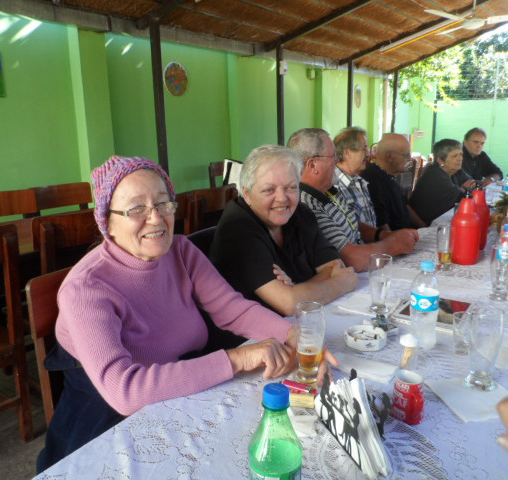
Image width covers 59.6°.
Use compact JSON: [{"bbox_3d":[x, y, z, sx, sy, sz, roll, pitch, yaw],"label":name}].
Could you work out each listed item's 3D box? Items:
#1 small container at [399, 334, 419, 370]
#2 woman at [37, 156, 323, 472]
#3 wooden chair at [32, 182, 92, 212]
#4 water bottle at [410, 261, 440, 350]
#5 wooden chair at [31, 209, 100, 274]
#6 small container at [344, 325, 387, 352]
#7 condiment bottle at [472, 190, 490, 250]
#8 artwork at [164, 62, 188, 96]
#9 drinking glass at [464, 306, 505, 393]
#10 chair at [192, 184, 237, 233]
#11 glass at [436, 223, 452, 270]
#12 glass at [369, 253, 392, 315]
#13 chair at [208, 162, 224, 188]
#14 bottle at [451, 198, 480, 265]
[{"bbox_3d":[0.329,0.234,0.939,0.039,0.075,0.039,7,16,34],"label":"small container"},{"bbox_3d":[-0.151,0.411,1.046,0.720,1.200,0.520,11,19,40],"label":"woman"},{"bbox_3d":[-1.250,0.069,3.342,0.500,0.940,0.470,7,16,34],"label":"wooden chair"},{"bbox_3d":[0.390,0.147,1.002,0.064,0.203,0.064,-6,15,-19],"label":"water bottle"},{"bbox_3d":[-0.923,0.282,2.186,0.480,0.920,0.430,10,18,37],"label":"wooden chair"},{"bbox_3d":[0.269,0.232,1.059,0.100,0.031,0.100,-2,13,0],"label":"small container"},{"bbox_3d":[0.910,-0.095,1.801,0.113,0.260,0.113,10,18,37],"label":"condiment bottle"},{"bbox_3d":[-0.786,-1.628,4.501,0.025,0.330,0.320,10,18,37],"label":"artwork"},{"bbox_3d":[0.445,0.207,0.851,0.064,0.158,0.064,-6,15,-19],"label":"drinking glass"},{"bbox_3d":[-0.422,0.086,3.162,0.500,0.940,0.460,7,16,34],"label":"chair"},{"bbox_3d":[0.697,0.023,1.614,0.060,0.168,0.060,7,16,34],"label":"glass"},{"bbox_3d":[0.348,0.118,1.216,0.061,0.155,0.061,-6,15,-19],"label":"glass"},{"bbox_3d":[-0.157,-0.354,5.069,0.500,0.940,0.460,7,16,34],"label":"chair"},{"bbox_3d":[0.803,-0.045,1.671,0.115,0.270,0.115,7,16,34],"label":"bottle"}]

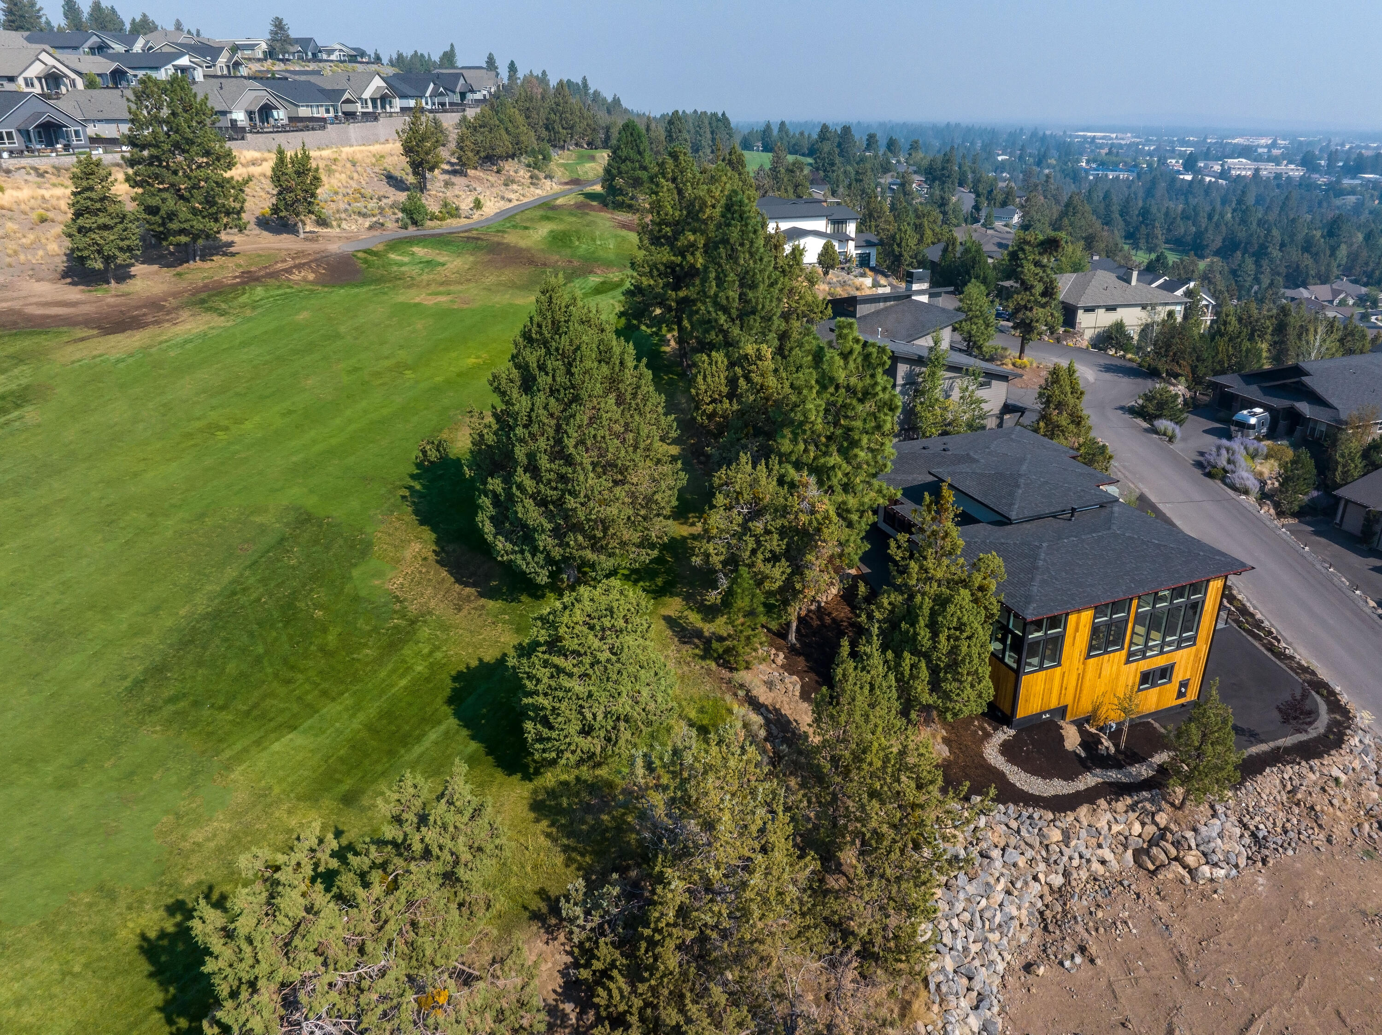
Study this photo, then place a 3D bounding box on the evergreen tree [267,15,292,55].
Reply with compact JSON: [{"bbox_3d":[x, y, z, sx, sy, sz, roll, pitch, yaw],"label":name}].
[{"bbox_3d":[-122.038,-142.267,285.396,5.800,12.300,5.800,-8,24,-18],"label":"evergreen tree"}]

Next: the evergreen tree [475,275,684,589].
[{"bbox_3d":[-6.190,-4.210,51.080,11.400,16.870,11.400,-3,23,-7],"label":"evergreen tree"}]

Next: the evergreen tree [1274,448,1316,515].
[{"bbox_3d":[49.052,-3.055,77.208,2.810,5.560,2.810,0,22,0],"label":"evergreen tree"}]

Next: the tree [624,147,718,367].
[{"bbox_3d":[-1.724,-21.235,80.502,8.200,18.570,8.200,0,22,0],"label":"tree"}]

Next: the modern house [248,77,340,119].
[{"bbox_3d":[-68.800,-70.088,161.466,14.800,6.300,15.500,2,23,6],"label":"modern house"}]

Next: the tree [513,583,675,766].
[{"bbox_3d":[-3.520,5.162,35.392,5.900,5.900,5.900,0,23,0],"label":"tree"}]

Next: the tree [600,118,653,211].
[{"bbox_3d":[-10.870,-59.940,163.120,9.010,14.510,9.010,-1,22,-3],"label":"tree"}]

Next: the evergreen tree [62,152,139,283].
[{"bbox_3d":[-59.673,-29.797,95.897,6.670,12.540,6.670,0,22,0],"label":"evergreen tree"}]

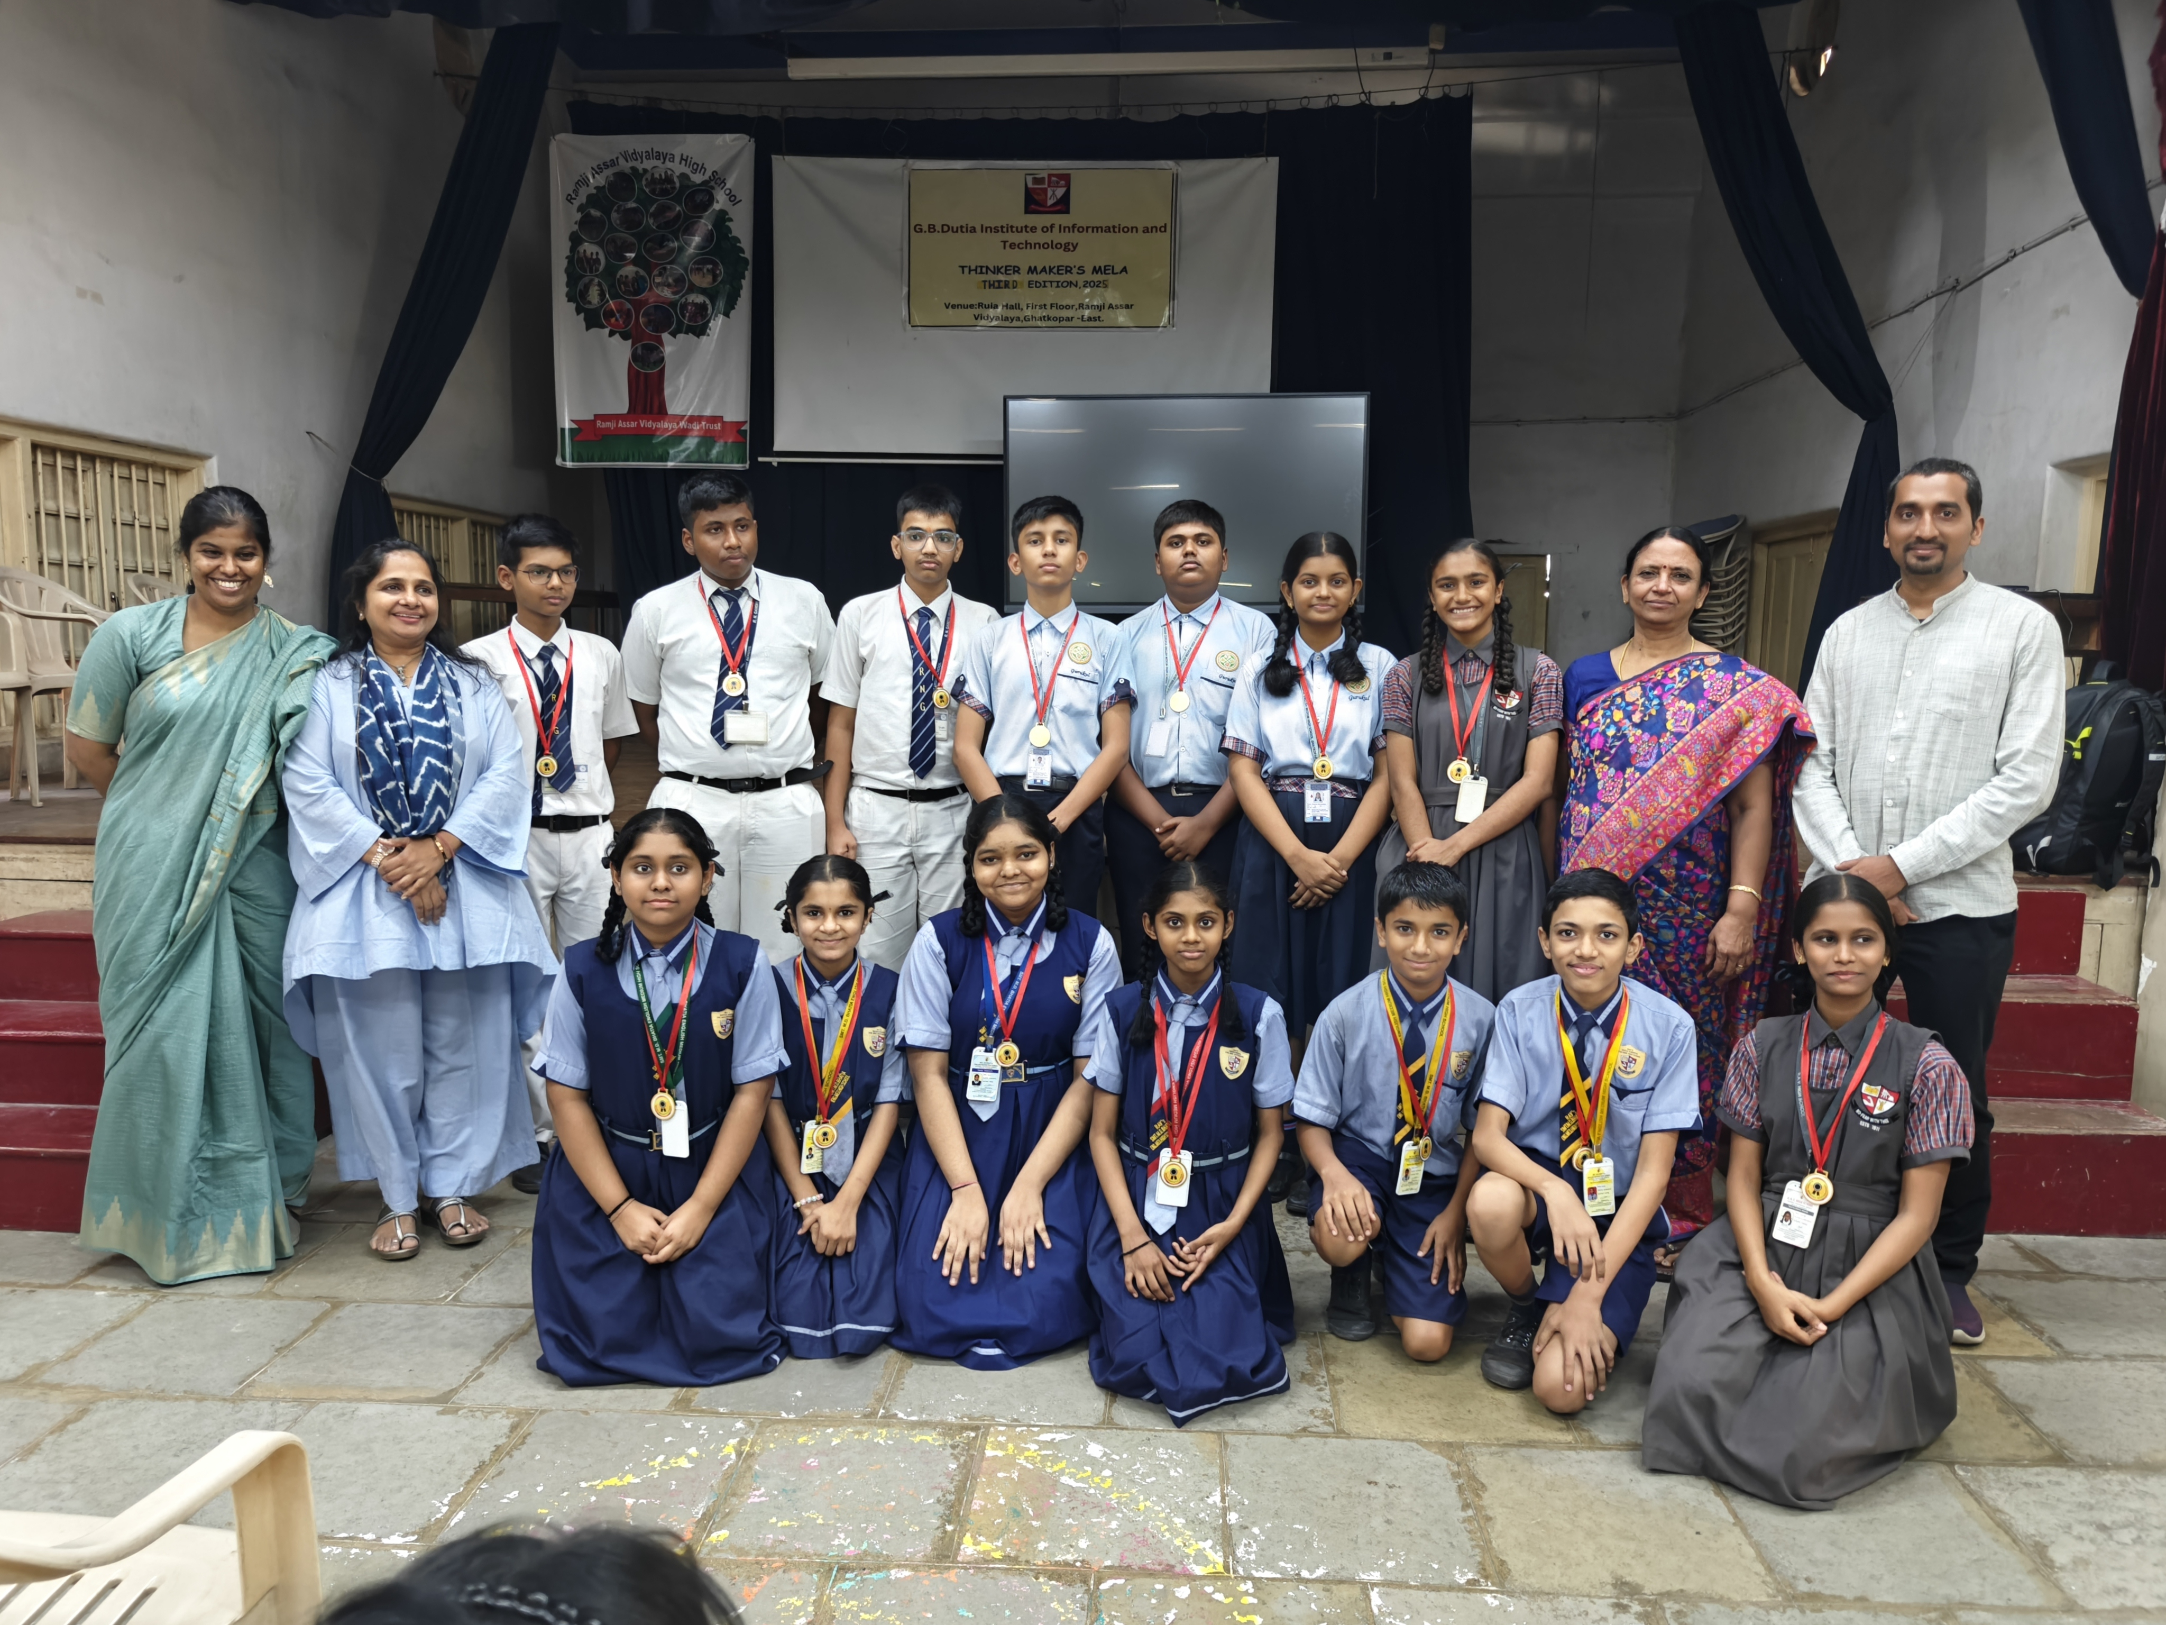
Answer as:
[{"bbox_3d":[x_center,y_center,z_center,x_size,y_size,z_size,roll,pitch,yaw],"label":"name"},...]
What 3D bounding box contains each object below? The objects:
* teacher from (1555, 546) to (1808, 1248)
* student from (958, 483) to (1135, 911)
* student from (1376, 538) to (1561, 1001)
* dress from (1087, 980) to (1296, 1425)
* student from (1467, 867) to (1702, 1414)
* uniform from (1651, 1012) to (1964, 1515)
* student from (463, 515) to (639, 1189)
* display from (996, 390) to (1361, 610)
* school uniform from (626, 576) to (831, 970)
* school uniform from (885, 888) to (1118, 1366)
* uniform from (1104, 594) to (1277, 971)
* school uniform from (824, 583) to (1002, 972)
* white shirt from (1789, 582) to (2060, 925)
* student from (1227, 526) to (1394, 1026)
[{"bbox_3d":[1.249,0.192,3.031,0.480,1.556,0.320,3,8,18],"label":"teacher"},{"bbox_3d":[-0.088,0.107,3.312,0.430,1.642,0.280,0,8,-2],"label":"student"},{"bbox_3d":[0.882,0.154,3.333,0.430,1.530,0.280,1,8,12],"label":"student"},{"bbox_3d":[0.199,0.669,2.670,0.380,0.698,0.500,1,8,4],"label":"dress"},{"bbox_3d":[0.935,0.541,2.721,0.420,0.930,0.580,2,8,17],"label":"student"},{"bbox_3d":[1.249,0.691,2.491,0.470,0.706,0.550,4,8,26],"label":"uniform"},{"bbox_3d":[-1.262,0.107,3.423,0.420,1.606,0.270,-3,8,-22],"label":"student"},{"bbox_3d":[0.454,-1.341,6.280,1.573,0.940,0.090,1,8,3],"label":"display"},{"bbox_3d":[-0.801,0.162,3.269,0.480,1.421,0.290,-2,8,-17],"label":"school uniform"},{"bbox_3d":[-0.161,0.581,2.877,0.430,0.820,0.580,0,8,3],"label":"school uniform"},{"bbox_3d":[0.261,0.147,3.554,0.440,1.350,0.280,0,8,5],"label":"uniform"},{"bbox_3d":[-0.397,0.159,3.430,0.430,1.388,0.270,-1,8,-8],"label":"school uniform"},{"bbox_3d":[1.598,-0.132,2.749,0.440,0.670,0.290,5,9,32],"label":"white shirt"},{"bbox_3d":[0.522,0.144,3.382,0.410,1.540,0.280,1,8,9],"label":"student"}]

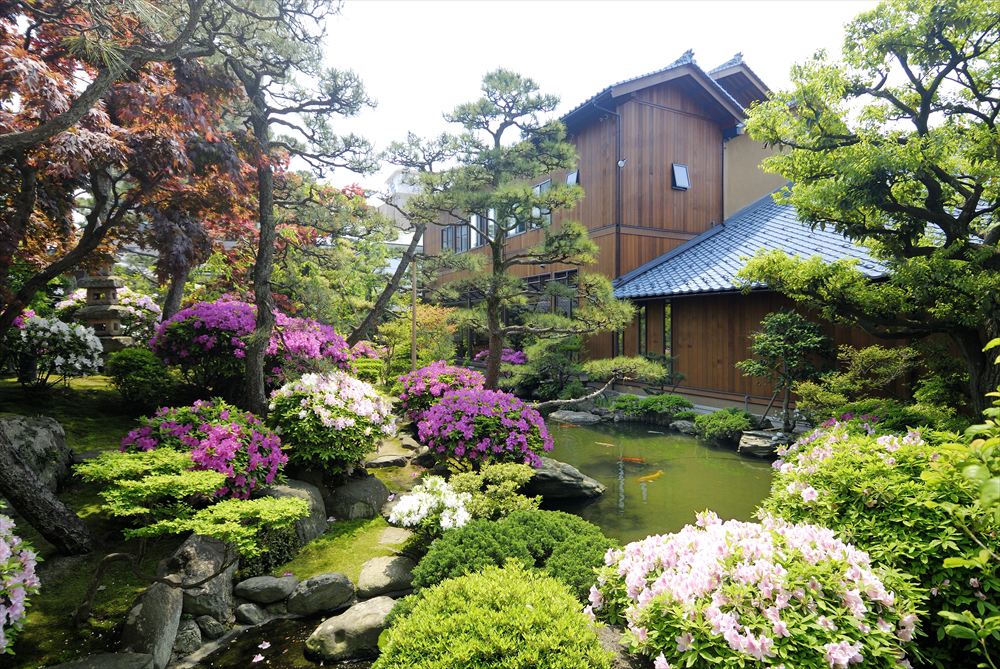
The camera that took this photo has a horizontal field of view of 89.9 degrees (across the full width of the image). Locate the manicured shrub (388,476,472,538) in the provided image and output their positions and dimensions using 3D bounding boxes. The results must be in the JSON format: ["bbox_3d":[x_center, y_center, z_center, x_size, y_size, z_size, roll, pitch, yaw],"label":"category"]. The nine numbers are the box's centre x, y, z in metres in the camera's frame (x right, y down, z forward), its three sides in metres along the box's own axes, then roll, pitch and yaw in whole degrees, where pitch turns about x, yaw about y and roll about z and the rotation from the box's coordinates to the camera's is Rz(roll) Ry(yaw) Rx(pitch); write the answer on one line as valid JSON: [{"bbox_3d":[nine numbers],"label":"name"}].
[{"bbox_3d":[-0.542,1.356,3.900,0.660,0.520,0.600,0,0,-8],"label":"manicured shrub"}]

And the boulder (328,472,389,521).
[{"bbox_3d":[-1.190,1.360,4.250,0.520,0.340,0.400,0,0,0],"label":"boulder"}]

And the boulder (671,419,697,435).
[{"bbox_3d":[3.500,1.730,9.500,0.520,0.300,0.420,0,0,0],"label":"boulder"}]

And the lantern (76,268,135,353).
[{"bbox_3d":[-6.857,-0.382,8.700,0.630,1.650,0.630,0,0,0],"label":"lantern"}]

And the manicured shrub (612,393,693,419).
[{"bbox_3d":[3.169,1.475,10.400,1.550,0.550,0.850,0,0,33],"label":"manicured shrub"}]

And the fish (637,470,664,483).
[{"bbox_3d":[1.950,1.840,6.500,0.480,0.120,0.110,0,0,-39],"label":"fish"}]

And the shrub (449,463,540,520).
[{"bbox_3d":[-0.049,1.416,4.500,0.840,0.570,0.750,0,0,-1],"label":"shrub"}]

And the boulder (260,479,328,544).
[{"bbox_3d":[-1.570,1.330,3.820,0.520,0.430,0.450,0,0,0],"label":"boulder"}]

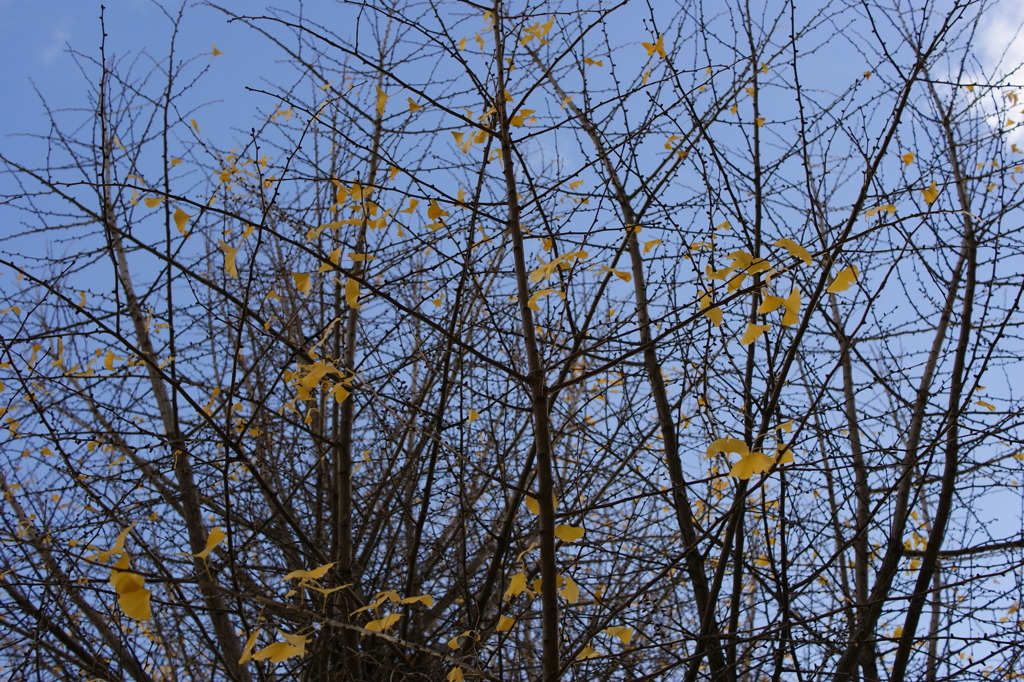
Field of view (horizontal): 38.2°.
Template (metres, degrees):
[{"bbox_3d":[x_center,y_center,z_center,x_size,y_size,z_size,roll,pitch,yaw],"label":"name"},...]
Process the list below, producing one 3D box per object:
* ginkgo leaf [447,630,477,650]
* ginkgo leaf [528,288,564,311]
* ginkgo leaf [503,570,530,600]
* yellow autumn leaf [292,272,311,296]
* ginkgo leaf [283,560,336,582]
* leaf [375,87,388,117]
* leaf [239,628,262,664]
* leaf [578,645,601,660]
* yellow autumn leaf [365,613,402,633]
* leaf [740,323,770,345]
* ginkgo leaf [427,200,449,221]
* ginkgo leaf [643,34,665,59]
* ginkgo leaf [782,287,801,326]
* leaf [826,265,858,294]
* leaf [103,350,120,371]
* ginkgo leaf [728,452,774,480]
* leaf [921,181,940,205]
[{"bbox_3d":[-0.092,0.547,2.700,0.057,0.035,0.035,-10,-11,-4],"label":"ginkgo leaf"},{"bbox_3d":[0.065,-0.079,2.800,0.068,0.042,0.035,0,2,1],"label":"ginkgo leaf"},{"bbox_3d":[0.009,0.479,2.900,0.055,0.059,0.025,0,-9,0],"label":"ginkgo leaf"},{"bbox_3d":[-0.484,-0.132,3.400,0.041,0.044,0.030,4,-25,-8],"label":"yellow autumn leaf"},{"bbox_3d":[-0.288,0.327,2.100,0.077,0.023,0.040,3,-25,-7],"label":"ginkgo leaf"},{"bbox_3d":[-0.274,-0.502,3.100,0.029,0.060,0.030,3,-25,-5],"label":"leaf"},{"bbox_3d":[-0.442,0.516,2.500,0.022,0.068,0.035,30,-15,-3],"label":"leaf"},{"bbox_3d":[0.166,0.674,3.200,0.052,0.029,0.035,-1,-25,3],"label":"leaf"},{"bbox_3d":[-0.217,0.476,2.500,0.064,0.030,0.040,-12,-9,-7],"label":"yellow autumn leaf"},{"bbox_3d":[0.436,-0.013,2.650,0.059,0.032,0.022,-25,-4,9],"label":"leaf"},{"bbox_3d":[-0.166,-0.291,3.300,0.049,0.035,0.035,1,-25,-3],"label":"ginkgo leaf"},{"bbox_3d":[0.347,-0.717,3.600,0.058,0.058,0.030,0,11,6],"label":"ginkgo leaf"},{"bbox_3d":[0.501,-0.062,2.650,0.030,0.070,0.025,12,4,10],"label":"ginkgo leaf"},{"bbox_3d":[0.581,-0.108,2.600,0.067,0.037,0.022,-40,-6,11],"label":"leaf"},{"bbox_3d":[-0.948,0.046,3.500,0.043,0.040,0.035,7,-26,-15],"label":"leaf"},{"bbox_3d":[0.372,0.195,2.300,0.072,0.035,0.040,-4,-25,9],"label":"ginkgo leaf"},{"bbox_3d":[0.962,-0.342,3.400,0.046,0.048,0.035,-8,-26,16],"label":"leaf"}]

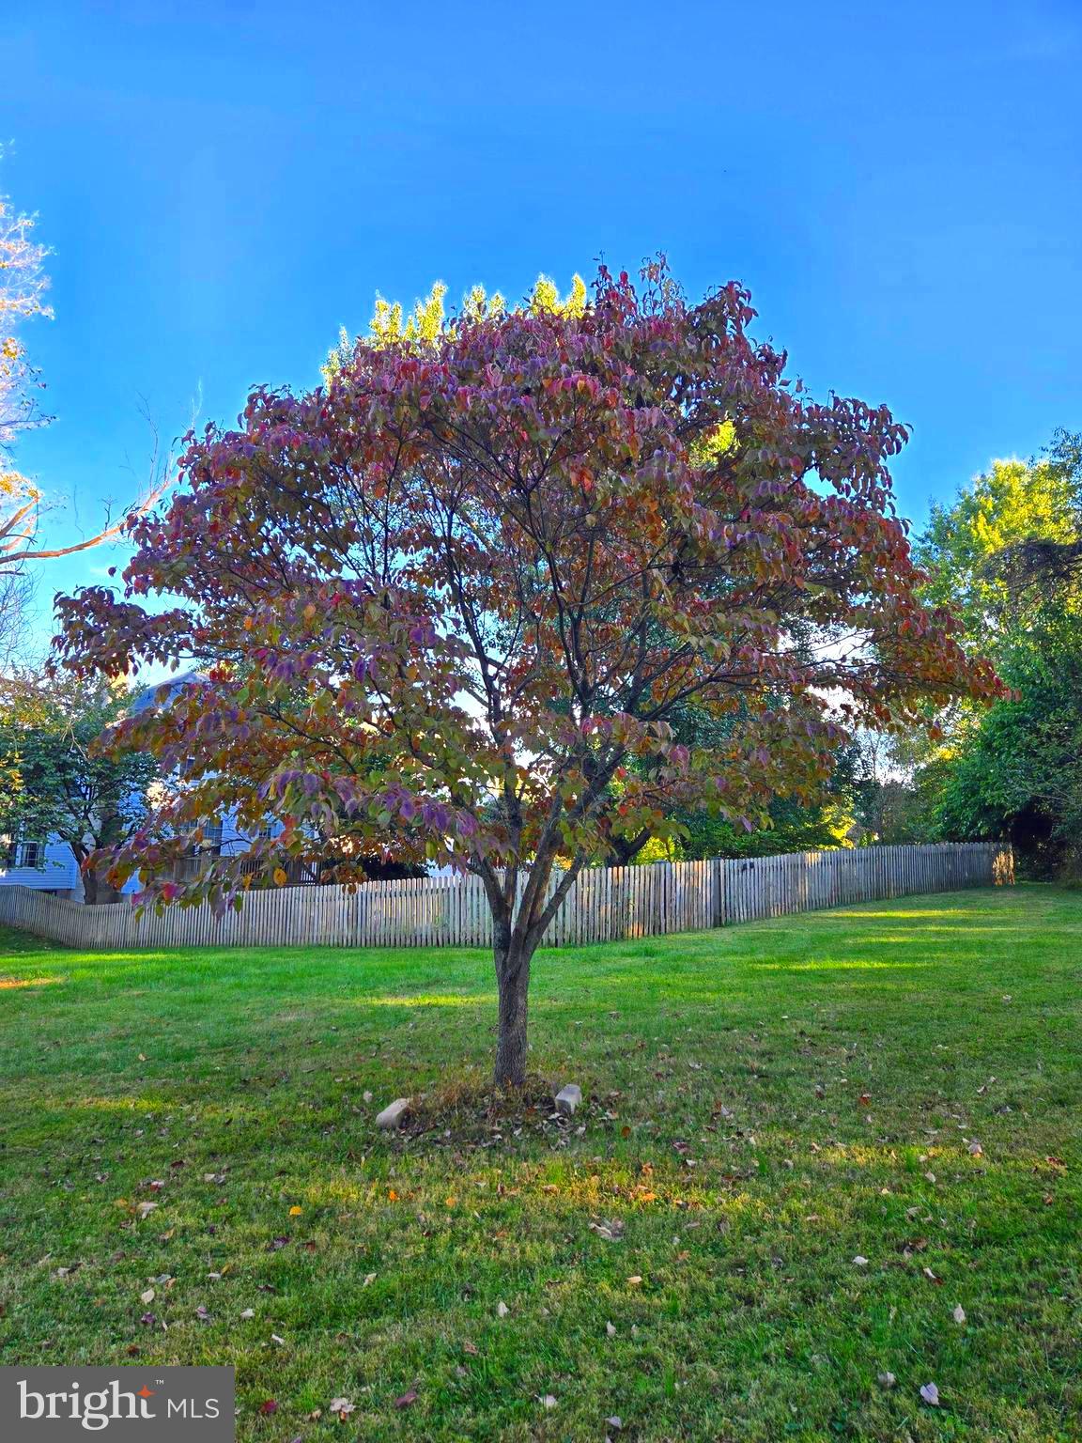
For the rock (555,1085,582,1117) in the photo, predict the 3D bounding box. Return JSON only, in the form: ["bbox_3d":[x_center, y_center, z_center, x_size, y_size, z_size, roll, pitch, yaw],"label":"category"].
[{"bbox_3d":[0.159,2.160,5.476,0.110,0.115,0.210,-1,-8,14],"label":"rock"}]

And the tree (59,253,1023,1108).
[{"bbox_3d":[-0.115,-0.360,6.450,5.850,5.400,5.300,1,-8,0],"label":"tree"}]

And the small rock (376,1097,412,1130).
[{"bbox_3d":[-0.806,2.156,5.267,0.130,0.110,0.220,-2,-8,22],"label":"small rock"}]

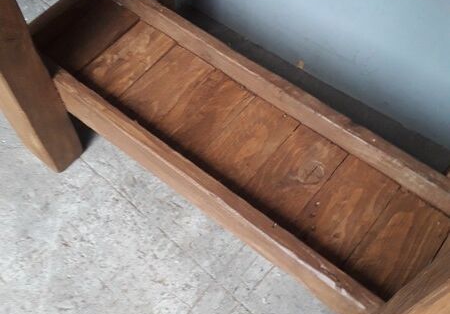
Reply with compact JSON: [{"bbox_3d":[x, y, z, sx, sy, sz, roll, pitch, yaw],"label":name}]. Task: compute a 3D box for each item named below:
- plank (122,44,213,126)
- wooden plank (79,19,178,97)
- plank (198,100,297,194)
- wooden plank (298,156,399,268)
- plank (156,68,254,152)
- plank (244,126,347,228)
[{"bbox_3d":[-0.137,-0.149,1.056,0.119,0.021,0.227,35,66,17],"label":"plank"},{"bbox_3d":[-0.232,-0.215,1.091,0.122,0.021,0.227,35,66,17],"label":"wooden plank"},{"bbox_3d":[0.044,-0.023,0.988,0.121,0.021,0.227,35,66,17],"label":"plank"},{"bbox_3d":[0.231,0.108,0.918,0.119,0.021,0.227,35,66,17],"label":"wooden plank"},{"bbox_3d":[-0.047,-0.086,1.022,0.111,0.021,0.227,35,66,17],"label":"plank"},{"bbox_3d":[0.138,0.043,0.953,0.119,0.021,0.227,35,66,17],"label":"plank"}]

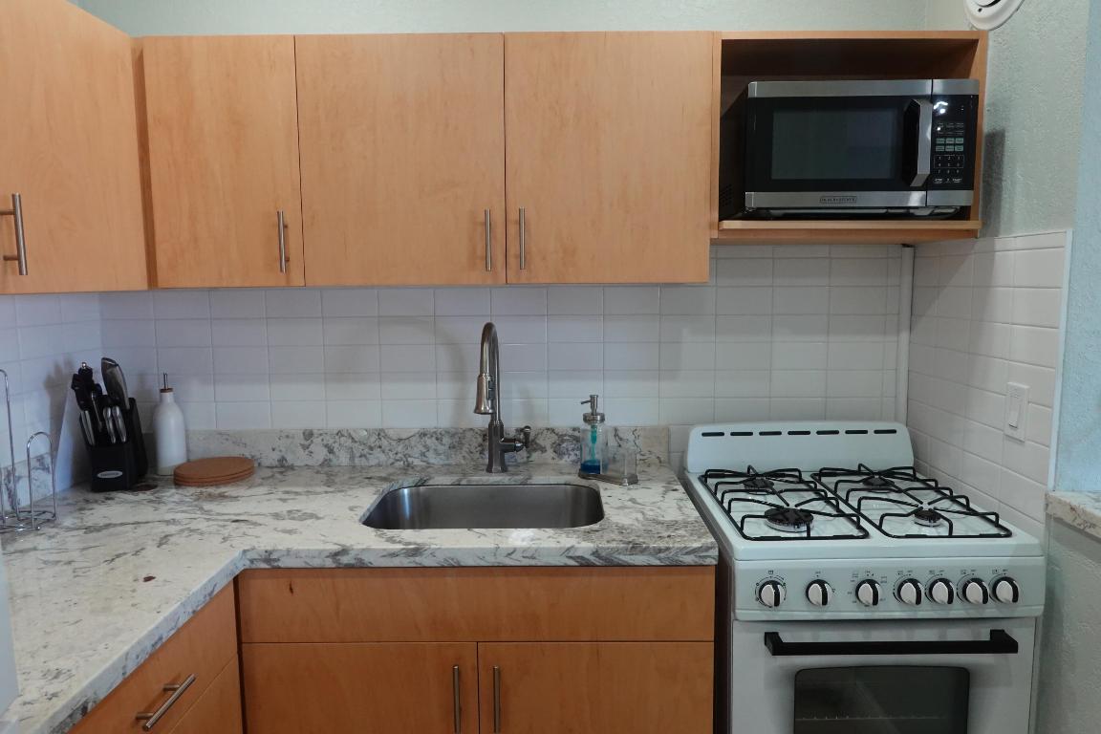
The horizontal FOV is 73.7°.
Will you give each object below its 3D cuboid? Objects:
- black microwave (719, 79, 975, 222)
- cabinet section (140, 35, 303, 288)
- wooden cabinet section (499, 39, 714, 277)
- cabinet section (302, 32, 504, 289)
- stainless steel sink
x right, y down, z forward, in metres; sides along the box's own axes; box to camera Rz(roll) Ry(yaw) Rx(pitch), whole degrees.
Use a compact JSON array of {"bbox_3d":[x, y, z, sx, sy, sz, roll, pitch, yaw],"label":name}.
[{"bbox_3d":[0.670,-0.489,1.766,0.494,0.289,0.400,0,6,0],"label":"black microwave"},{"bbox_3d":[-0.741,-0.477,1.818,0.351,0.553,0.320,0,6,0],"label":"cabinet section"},{"bbox_3d":[0.131,-0.483,1.815,0.465,0.553,0.320,0,6,0],"label":"wooden cabinet section"},{"bbox_3d":[-0.333,-0.480,1.816,0.464,0.553,0.320,0,6,0],"label":"cabinet section"},{"bbox_3d":[-0.143,0.435,1.740,0.545,0.205,0.425,0,6,0],"label":"stainless steel sink"}]

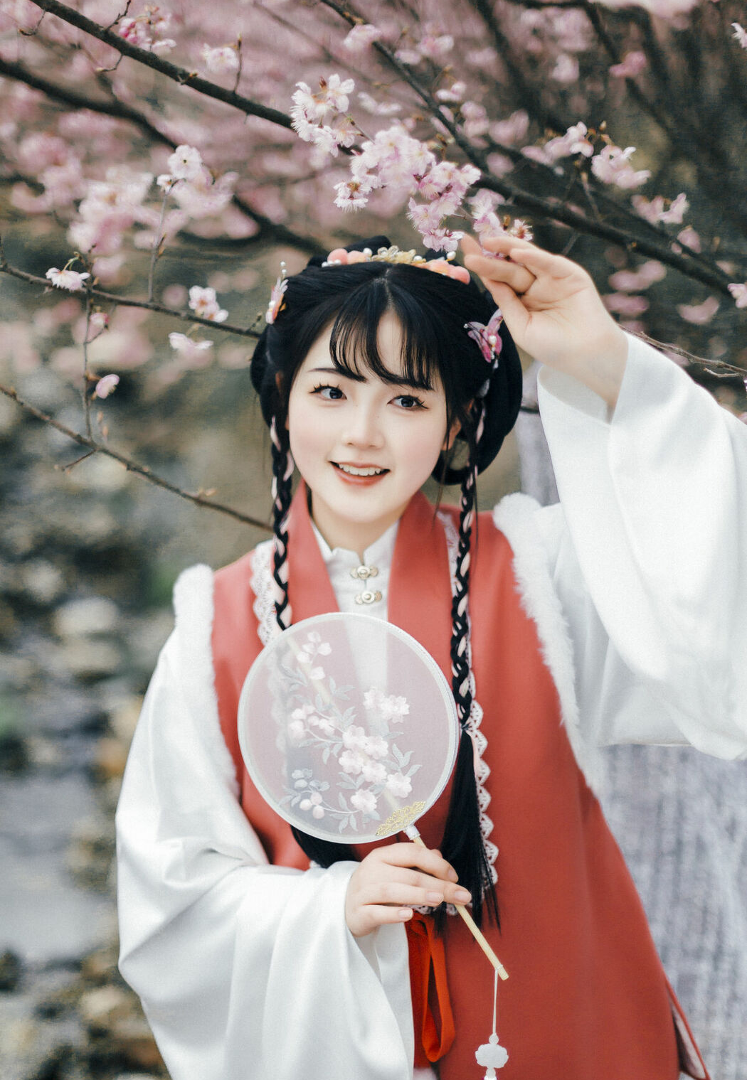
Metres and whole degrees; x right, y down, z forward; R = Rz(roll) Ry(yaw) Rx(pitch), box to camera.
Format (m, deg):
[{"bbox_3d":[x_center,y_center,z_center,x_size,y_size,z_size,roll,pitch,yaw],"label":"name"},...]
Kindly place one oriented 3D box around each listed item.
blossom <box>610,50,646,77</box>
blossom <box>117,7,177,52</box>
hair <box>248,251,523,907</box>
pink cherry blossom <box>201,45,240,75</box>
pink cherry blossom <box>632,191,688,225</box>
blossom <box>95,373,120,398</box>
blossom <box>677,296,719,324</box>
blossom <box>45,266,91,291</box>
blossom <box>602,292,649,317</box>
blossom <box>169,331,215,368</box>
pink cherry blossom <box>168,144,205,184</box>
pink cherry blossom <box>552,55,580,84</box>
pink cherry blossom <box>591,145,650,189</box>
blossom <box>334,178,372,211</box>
[{"bbox_3d":[0.287,-0.536,1.750,0.042,0.031,0.034,1,7,11],"label":"blossom"},{"bbox_3d":[-0.213,-0.479,1.460,0.053,0.042,0.042,0,7,0],"label":"blossom"},{"bbox_3d":[0.011,0.044,1.370,0.240,0.585,0.250,1,7,7],"label":"hair"},{"bbox_3d":[-0.148,-0.463,1.500,0.037,0.030,0.026,0,7,3],"label":"pink cherry blossom"},{"bbox_3d":[0.282,-0.327,1.530,0.054,0.032,0.038,0,7,0],"label":"pink cherry blossom"},{"bbox_3d":[-0.248,-0.144,1.450,0.022,0.023,0.023,5,9,37],"label":"blossom"},{"bbox_3d":[0.354,-0.252,1.700,0.046,0.029,0.034,0,7,0],"label":"blossom"},{"bbox_3d":[-0.267,-0.228,1.360,0.039,0.021,0.032,0,7,0],"label":"blossom"},{"bbox_3d":[0.292,-0.272,1.800,0.052,0.029,0.038,1,7,11],"label":"blossom"},{"bbox_3d":[-0.171,-0.179,1.460,0.042,0.031,0.034,0,7,0],"label":"blossom"},{"bbox_3d":[-0.170,-0.341,1.410,0.033,0.033,0.022,1,7,9],"label":"pink cherry blossom"},{"bbox_3d":[0.225,-0.551,1.820,0.032,0.033,0.029,0,7,0],"label":"pink cherry blossom"},{"bbox_3d":[0.232,-0.350,1.460,0.054,0.040,0.040,0,7,0],"label":"pink cherry blossom"},{"bbox_3d":[-0.018,-0.303,1.360,0.034,0.029,0.030,1,7,6],"label":"blossom"}]

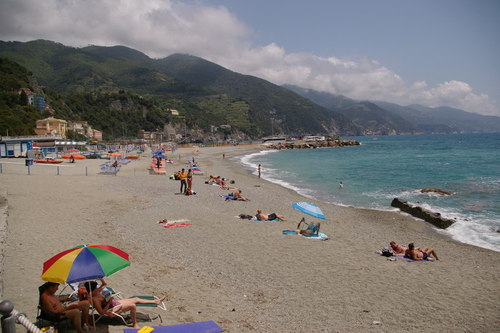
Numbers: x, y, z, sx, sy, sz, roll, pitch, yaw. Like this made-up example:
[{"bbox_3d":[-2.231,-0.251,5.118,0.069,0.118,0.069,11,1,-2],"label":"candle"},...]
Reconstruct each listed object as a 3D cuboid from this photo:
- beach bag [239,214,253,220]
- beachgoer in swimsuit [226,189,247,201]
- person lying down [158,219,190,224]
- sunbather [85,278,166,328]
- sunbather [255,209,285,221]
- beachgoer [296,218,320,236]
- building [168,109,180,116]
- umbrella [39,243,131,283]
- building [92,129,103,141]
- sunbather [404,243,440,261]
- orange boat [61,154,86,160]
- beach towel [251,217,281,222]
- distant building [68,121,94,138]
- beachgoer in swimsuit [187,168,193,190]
[{"bbox_3d":[-0.241,2.734,20.100,0.700,0.300,0.400,-1,5,0],"label":"beach bag"},{"bbox_3d":[-0.688,1.996,25.800,1.150,0.740,0.600,0,5,11],"label":"beachgoer in swimsuit"},{"bbox_3d":[-3.611,2.650,18.000,1.650,0.270,0.500,-3,4,-16],"label":"person lying down"},{"bbox_3d":[-2.590,2.861,7.800,1.500,0.880,0.620,-1,5,-6],"label":"sunbather"},{"bbox_3d":[1.092,2.533,19.500,1.500,0.500,0.500,0,5,7],"label":"sunbather"},{"bbox_3d":[2.628,2.740,16.700,1.100,0.720,0.550,1,5,20],"label":"beachgoer"},{"bbox_3d":[-88.023,-63.025,440.000,9.500,7.000,7.500,-3,6,-30],"label":"building"},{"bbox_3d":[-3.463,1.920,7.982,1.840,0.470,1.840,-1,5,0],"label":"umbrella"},{"bbox_3d":[-107.795,-22.478,265.000,5.600,7.600,4.800,-5,7,-43],"label":"building"},{"bbox_3d":[6.201,3.056,13.400,1.220,0.600,0.580,0,5,7],"label":"sunbather"},{"bbox_3d":[-28.168,-1.440,60.000,3.500,0.850,2.600,-1,5,0],"label":"orange boat"},{"bbox_3d":[0.854,2.865,20.000,1.650,0.080,0.800,-1,5,0],"label":"beach towel"},{"bbox_3d":[-65.171,-14.310,145.000,9.700,6.800,8.500,-2,5,-14],"label":"distant building"},{"bbox_3d":[-4.389,1.016,27.200,0.360,1.650,0.480,-4,6,-37],"label":"beachgoer in swimsuit"}]

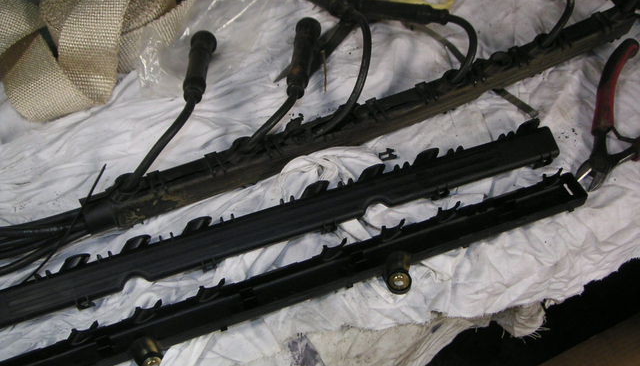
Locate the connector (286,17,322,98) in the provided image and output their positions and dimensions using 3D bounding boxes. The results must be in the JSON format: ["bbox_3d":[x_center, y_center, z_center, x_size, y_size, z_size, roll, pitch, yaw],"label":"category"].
[{"bbox_3d":[-0.014,-0.107,0.605,0.022,0.022,0.096,5,45,4],"label":"connector"}]

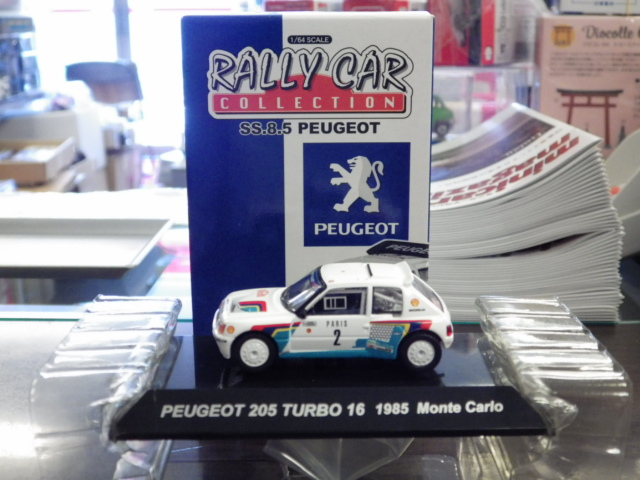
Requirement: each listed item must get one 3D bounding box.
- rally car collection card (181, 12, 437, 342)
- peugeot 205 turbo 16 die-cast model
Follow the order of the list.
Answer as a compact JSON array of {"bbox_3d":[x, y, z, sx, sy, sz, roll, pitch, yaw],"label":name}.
[{"bbox_3d":[-0.003,-0.015,0.274,0.067,0.101,0.037,0,15,0],"label":"rally car collection card"},{"bbox_3d":[0.003,0.018,0.231,0.060,0.021,0.026,-1,15,-1],"label":"peugeot 205 turbo 16 die-cast model"}]

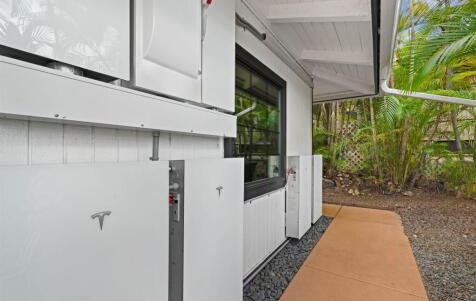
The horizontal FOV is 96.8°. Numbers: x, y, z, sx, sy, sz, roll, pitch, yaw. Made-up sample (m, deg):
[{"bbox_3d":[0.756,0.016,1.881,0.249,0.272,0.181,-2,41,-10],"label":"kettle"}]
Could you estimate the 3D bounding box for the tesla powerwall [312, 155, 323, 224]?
[{"bbox_3d":[1.310,0.638,3.687,0.180,1.103,0.607,0,0,34],"label":"tesla powerwall"}]

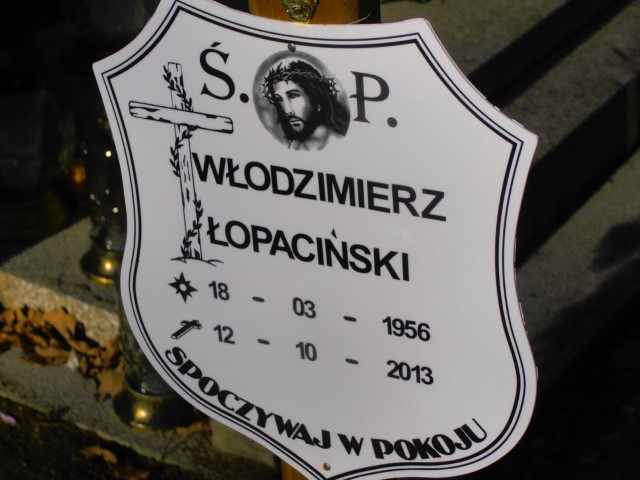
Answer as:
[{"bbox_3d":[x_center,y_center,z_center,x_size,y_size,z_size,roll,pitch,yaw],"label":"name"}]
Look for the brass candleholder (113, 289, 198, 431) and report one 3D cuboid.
[{"bbox_3d":[-0.190,0.091,2.345,0.110,0.245,0.110,-2,27,0],"label":"brass candleholder"}]

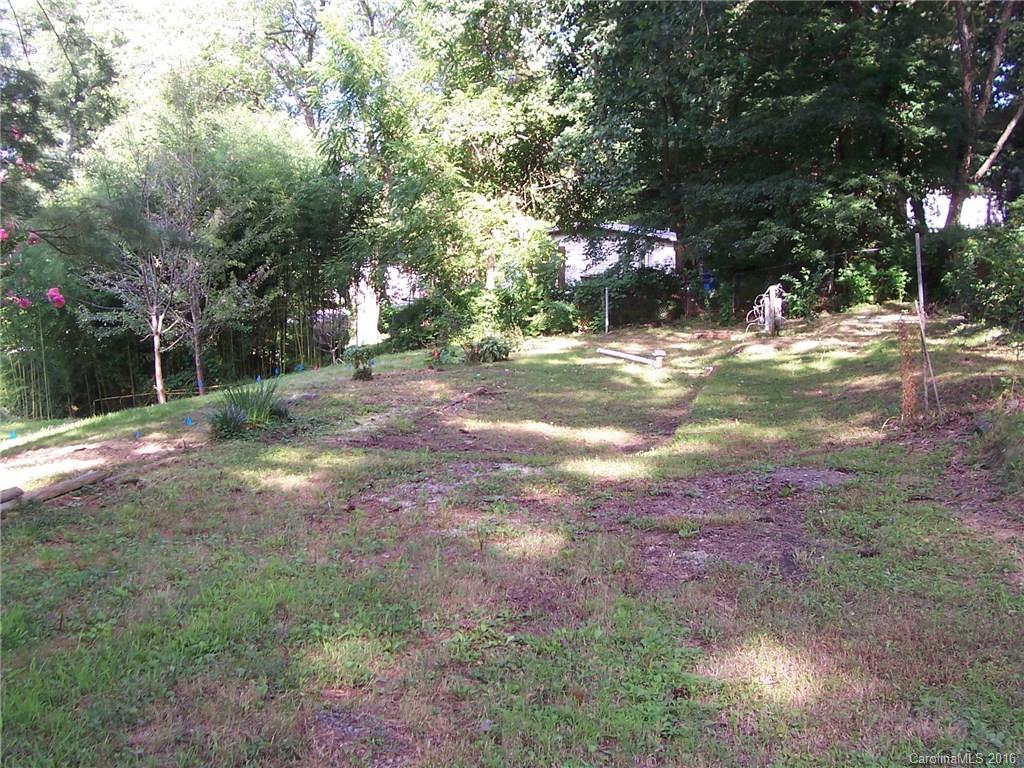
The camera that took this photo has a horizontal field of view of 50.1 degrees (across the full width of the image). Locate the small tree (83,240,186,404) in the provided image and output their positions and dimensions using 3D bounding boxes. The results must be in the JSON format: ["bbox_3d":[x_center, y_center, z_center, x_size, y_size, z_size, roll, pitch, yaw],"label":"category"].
[{"bbox_3d":[-5.243,-0.861,15.200,1.420,2.280,1.350,0,5,0],"label":"small tree"}]

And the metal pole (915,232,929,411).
[{"bbox_3d":[4.350,-0.656,11.610,0.048,1.894,0.048,-5,5,0],"label":"metal pole"}]

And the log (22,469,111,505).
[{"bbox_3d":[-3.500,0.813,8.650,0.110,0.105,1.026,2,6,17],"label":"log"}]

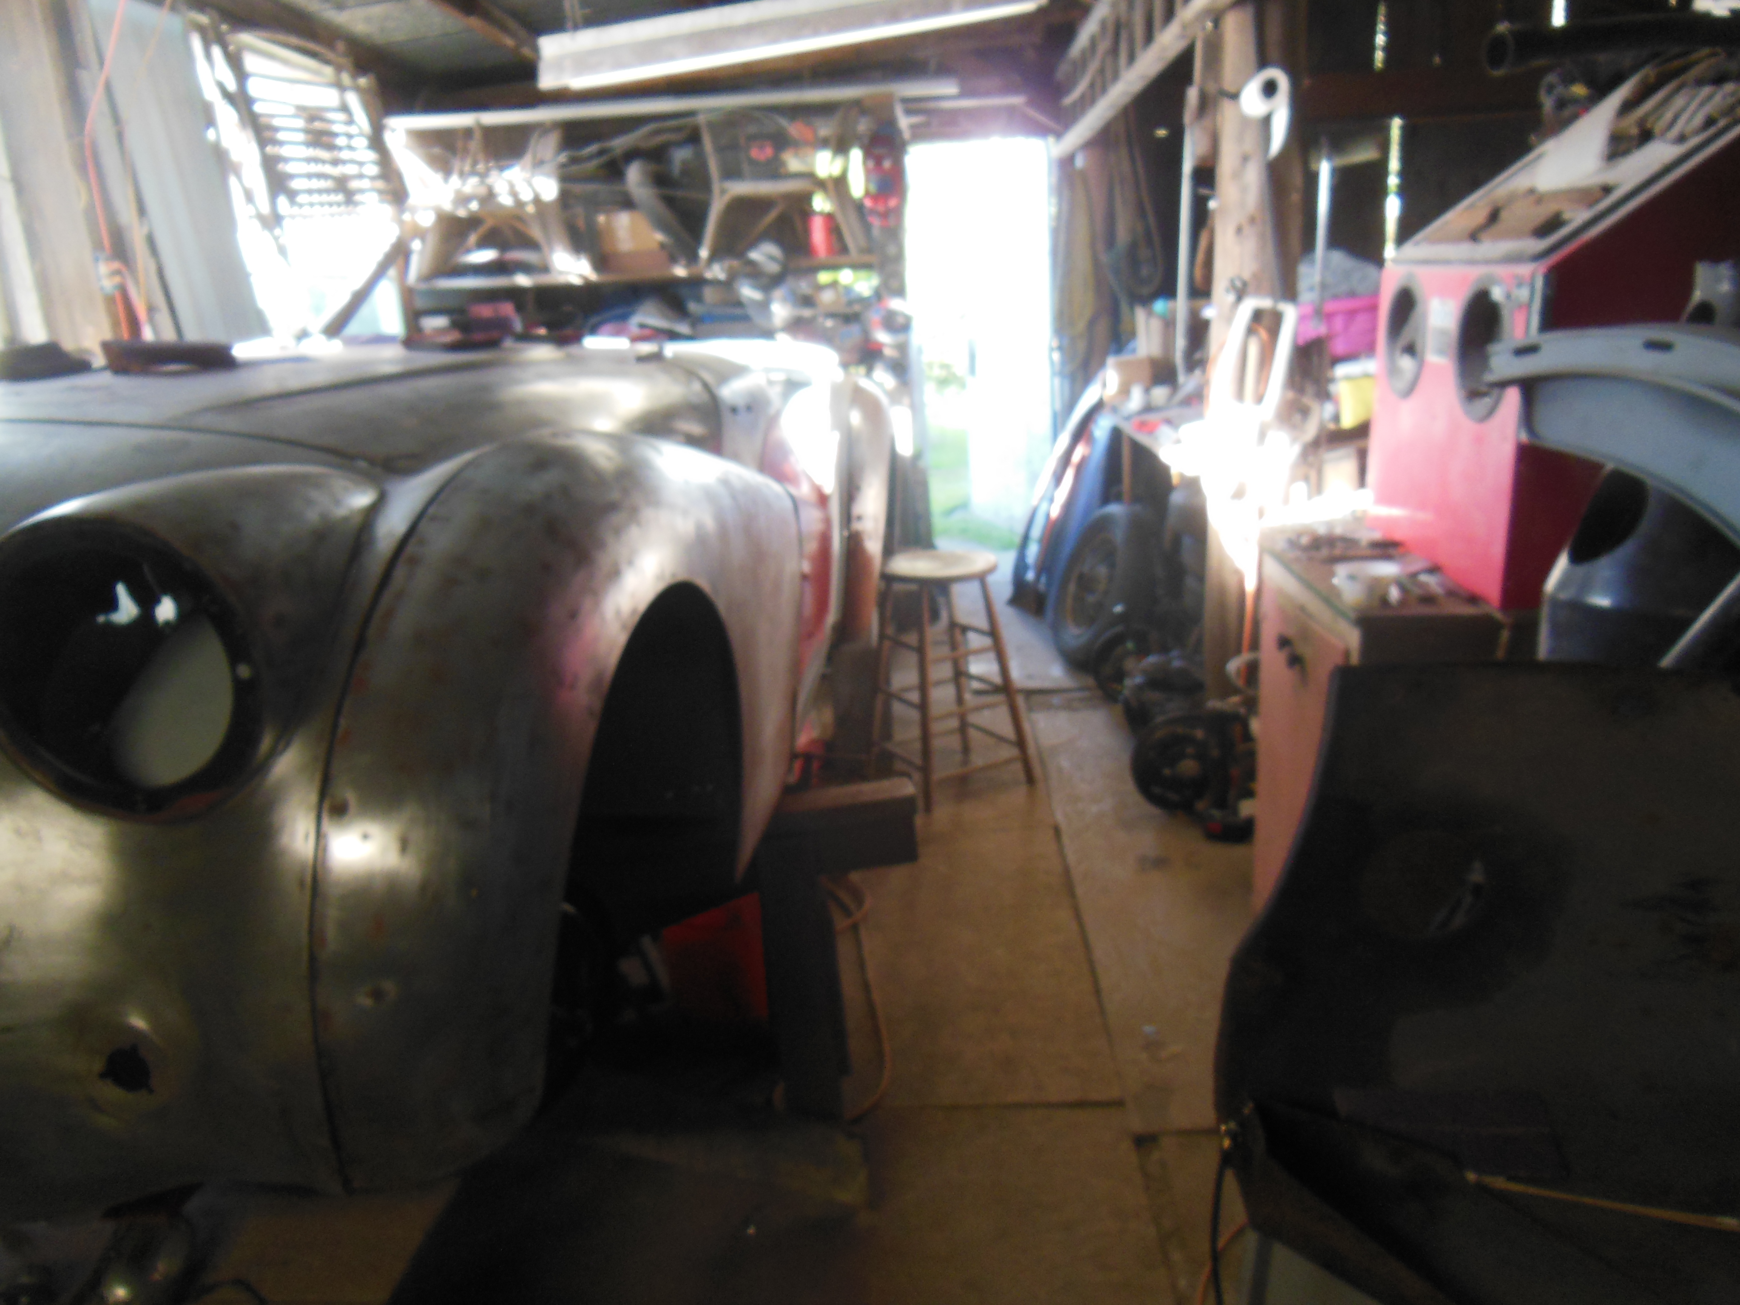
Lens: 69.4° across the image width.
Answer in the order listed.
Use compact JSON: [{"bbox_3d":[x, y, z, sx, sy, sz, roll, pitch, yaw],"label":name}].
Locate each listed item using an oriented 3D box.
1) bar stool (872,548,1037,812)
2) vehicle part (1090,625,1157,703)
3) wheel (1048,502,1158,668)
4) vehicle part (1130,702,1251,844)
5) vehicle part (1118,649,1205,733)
[{"bbox_3d":[0.218,0.064,3.684,0.377,0.662,0.377,-11,17,-27],"label":"bar stool"},{"bbox_3d":[0.903,0.032,4.384,0.270,0.270,0.160,-2,16,3],"label":"vehicle part"},{"bbox_3d":[0.899,-0.246,4.795,0.170,0.650,0.650,17,12,-13],"label":"wheel"},{"bbox_3d":[0.874,0.298,3.399,0.320,0.290,0.280,-2,16,3],"label":"vehicle part"},{"bbox_3d":[0.968,0.107,4.177,0.300,0.230,0.280,-2,16,3],"label":"vehicle part"}]

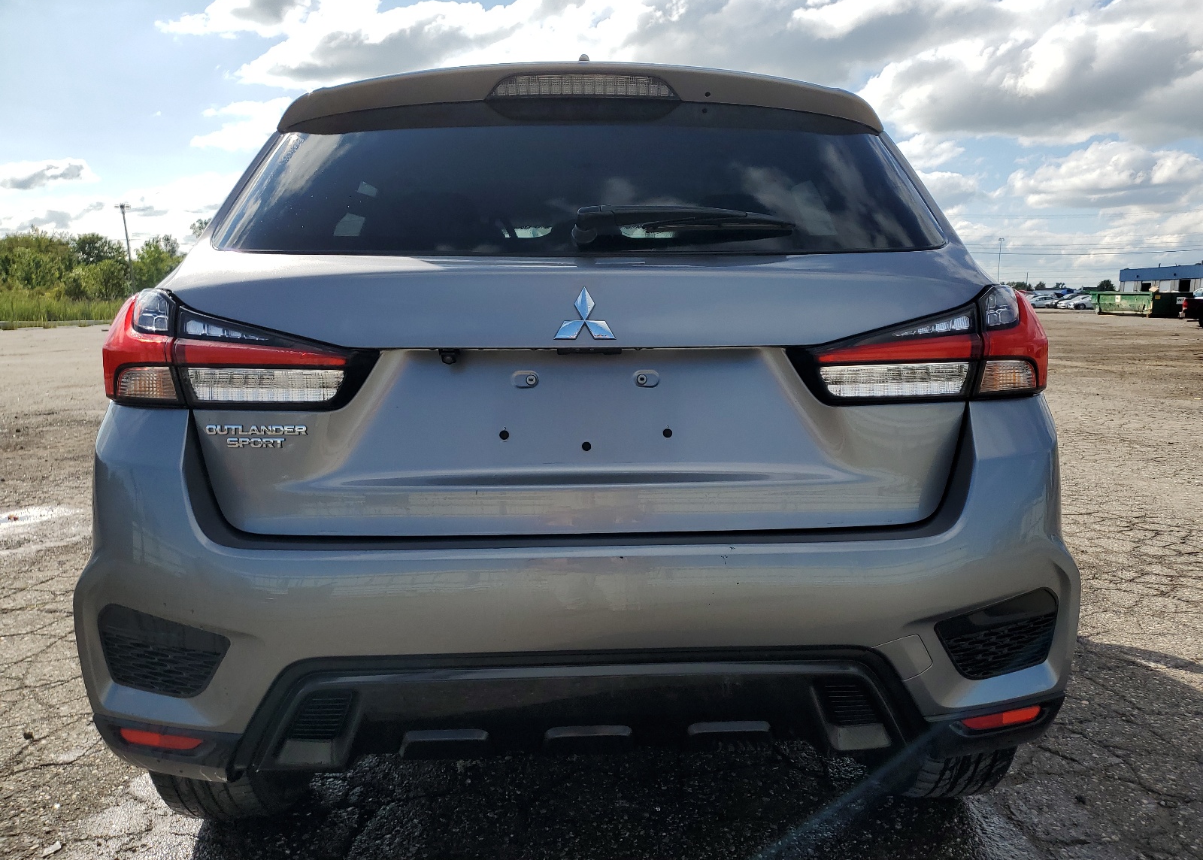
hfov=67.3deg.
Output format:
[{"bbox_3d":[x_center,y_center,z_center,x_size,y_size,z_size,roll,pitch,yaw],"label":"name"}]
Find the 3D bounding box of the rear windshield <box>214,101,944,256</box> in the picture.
[{"bbox_3d":[-0.035,-0.440,1.613,1.290,0.410,0.090,-1,-32,-2],"label":"rear windshield"}]

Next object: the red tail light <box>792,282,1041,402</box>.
[{"bbox_3d":[0.548,-0.155,1.562,0.490,0.195,0.270,-1,8,-2],"label":"red tail light"}]

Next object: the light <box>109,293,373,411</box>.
[{"bbox_3d":[-0.608,-0.143,1.526,0.490,0.195,0.270,-1,8,-2],"label":"light"}]

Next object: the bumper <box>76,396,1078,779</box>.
[{"bbox_3d":[-0.025,0.254,1.521,1.780,0.610,0.440,-1,8,-2],"label":"bumper"}]

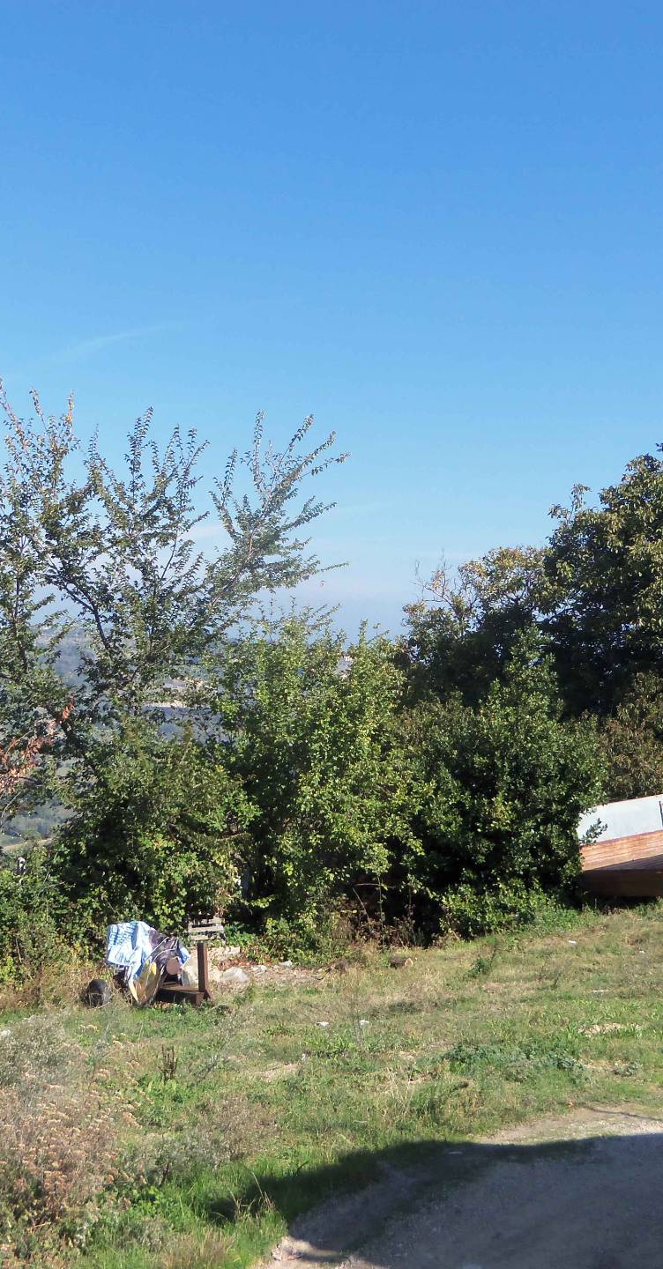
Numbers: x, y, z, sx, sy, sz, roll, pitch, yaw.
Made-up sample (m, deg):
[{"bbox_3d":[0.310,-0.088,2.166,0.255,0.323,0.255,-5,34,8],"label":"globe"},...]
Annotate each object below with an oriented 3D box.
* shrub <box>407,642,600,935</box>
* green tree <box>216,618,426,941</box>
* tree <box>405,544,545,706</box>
[{"bbox_3d":[2.445,2.108,19.400,2.800,4.150,2.700,0,0,0],"label":"shrub"},{"bbox_3d":[-0.180,1.985,18.600,2.850,4.300,2.750,0,0,0],"label":"green tree"},{"bbox_3d":[2.775,1.200,26.000,3.200,5.800,3.100,0,0,0],"label":"tree"}]

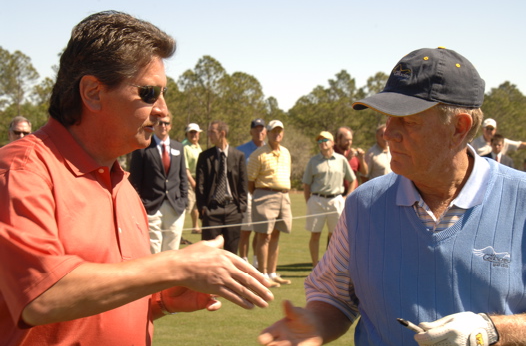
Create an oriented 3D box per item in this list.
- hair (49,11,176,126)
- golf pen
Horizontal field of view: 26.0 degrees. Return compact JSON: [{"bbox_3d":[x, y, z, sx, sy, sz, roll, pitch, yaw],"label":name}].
[{"bbox_3d":[-0.289,-0.200,2.190,0.235,0.220,0.185,6,5,26],"label":"hair"},{"bbox_3d":[0.303,0.299,2.100,0.135,0.012,0.012,28,-1,-6],"label":"golf pen"}]

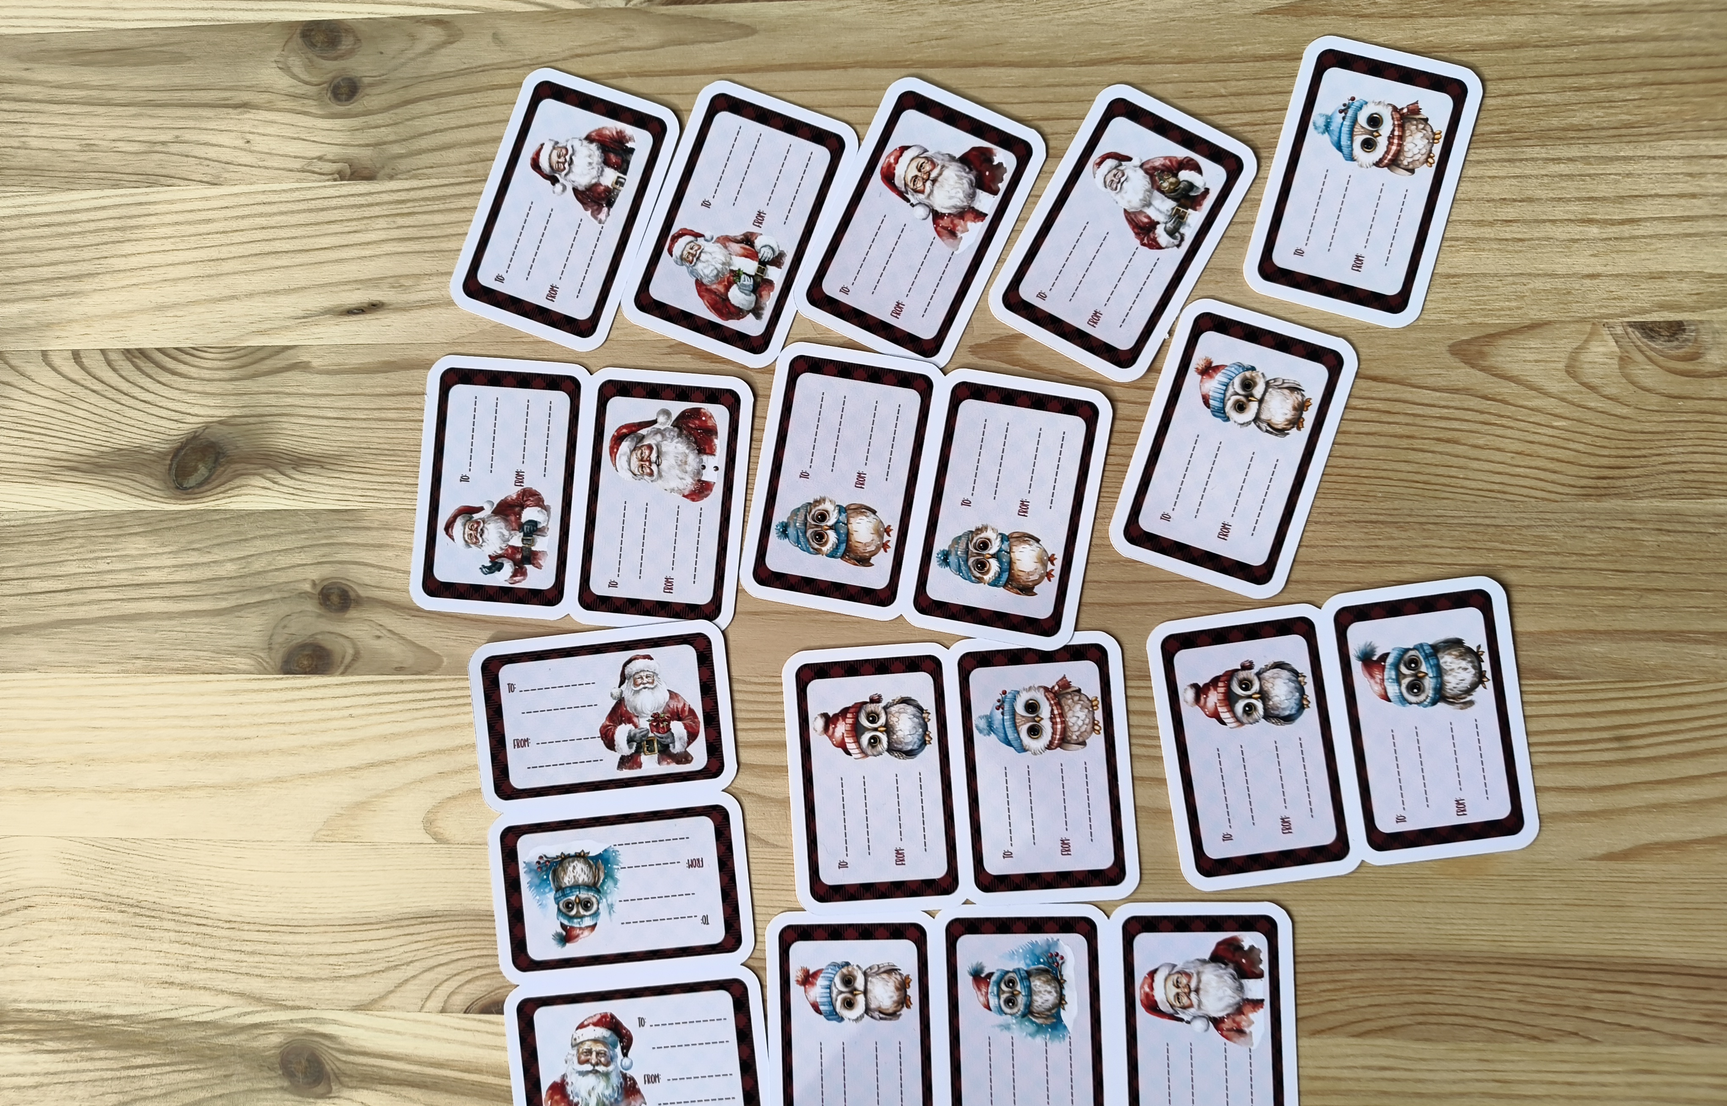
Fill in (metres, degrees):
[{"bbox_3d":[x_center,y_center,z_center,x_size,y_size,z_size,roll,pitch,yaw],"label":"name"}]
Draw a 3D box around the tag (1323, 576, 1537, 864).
[{"bbox_3d":[0.159,0.047,0.336,0.051,0.001,0.077,-8,88,4],"label":"tag"}]

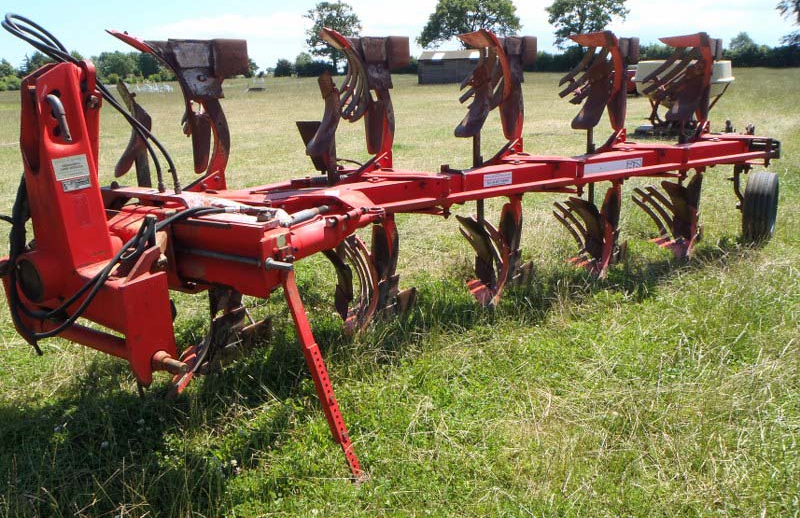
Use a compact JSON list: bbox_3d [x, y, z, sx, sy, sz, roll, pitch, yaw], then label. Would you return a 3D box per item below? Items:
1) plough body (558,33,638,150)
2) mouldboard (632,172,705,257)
[{"bbox_3d":[1.369,-1.258,4.703,0.627,0.686,0.823,8,18,32],"label":"plough body"},{"bbox_3d":[2.269,-0.445,5.501,0.620,0.690,0.850,8,18,32],"label":"mouldboard"}]

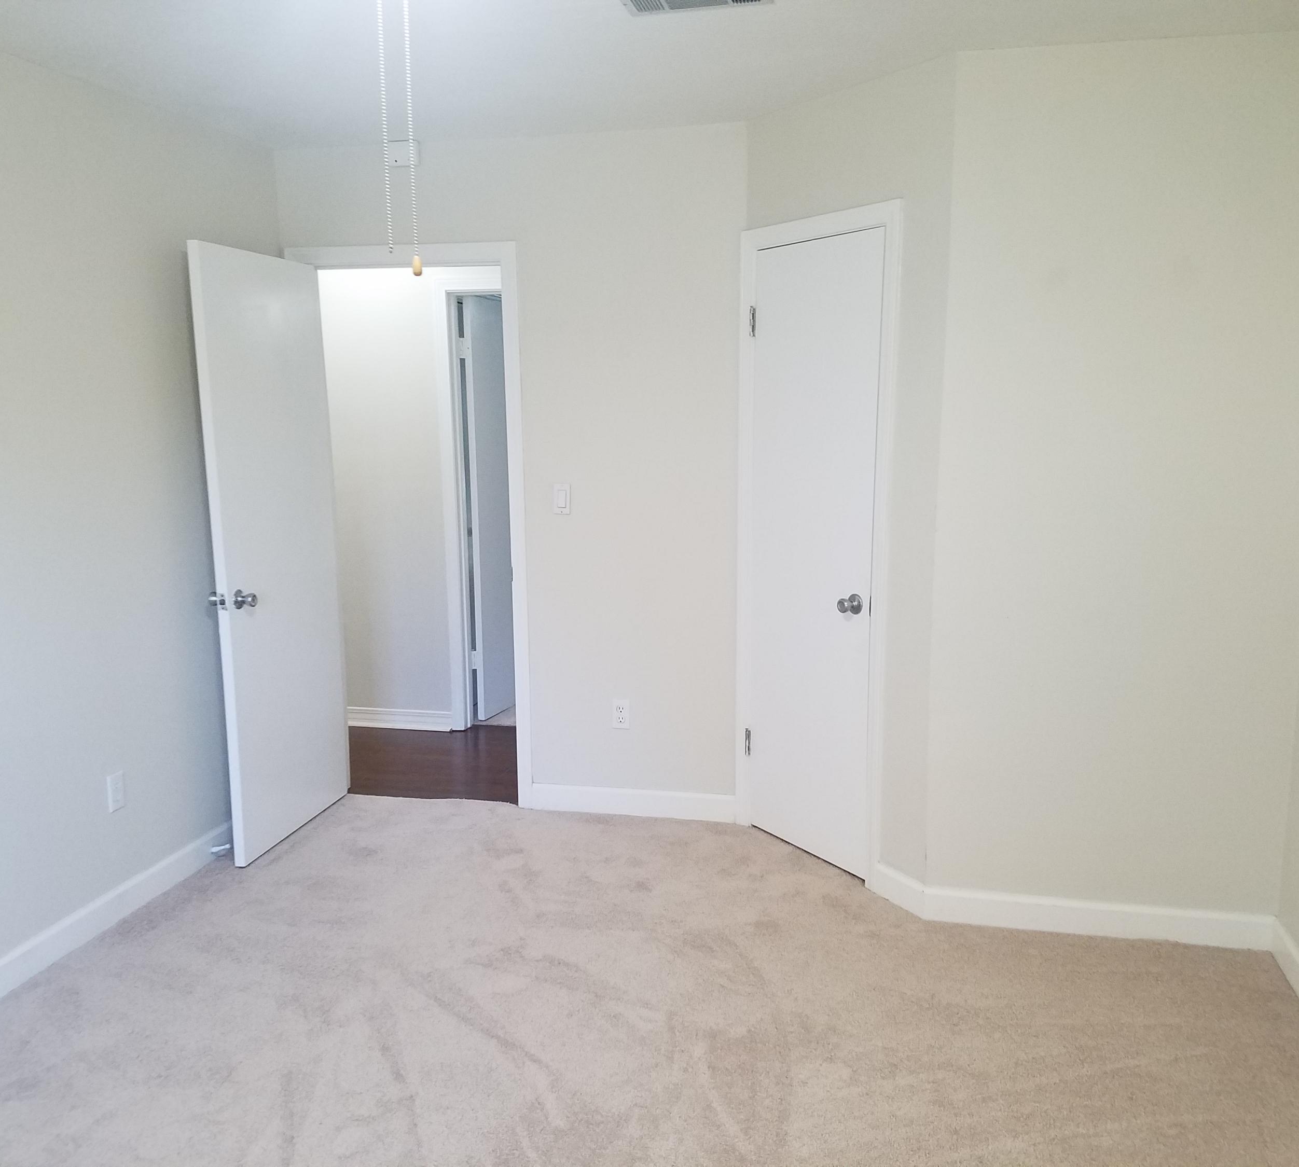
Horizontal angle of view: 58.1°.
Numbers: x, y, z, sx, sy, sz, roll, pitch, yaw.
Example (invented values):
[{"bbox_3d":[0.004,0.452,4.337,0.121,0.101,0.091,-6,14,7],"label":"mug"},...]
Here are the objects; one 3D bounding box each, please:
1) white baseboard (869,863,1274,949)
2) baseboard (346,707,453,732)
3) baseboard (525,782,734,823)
[{"bbox_3d":[1.230,0.950,3.476,1.099,0.107,0.175,2,10,13],"label":"white baseboard"},{"bbox_3d":[-1.185,0.640,5.531,0.497,0.100,0.020,2,10,13],"label":"baseboard"},{"bbox_3d":[-0.068,0.813,4.356,0.776,0.105,0.020,2,10,13],"label":"baseboard"}]

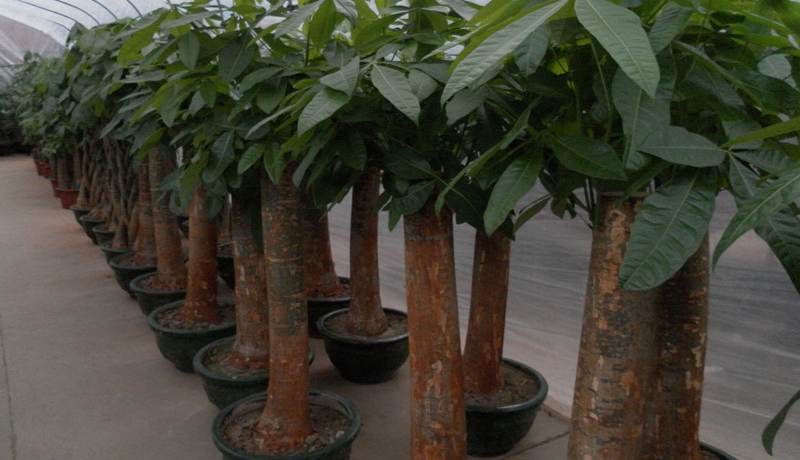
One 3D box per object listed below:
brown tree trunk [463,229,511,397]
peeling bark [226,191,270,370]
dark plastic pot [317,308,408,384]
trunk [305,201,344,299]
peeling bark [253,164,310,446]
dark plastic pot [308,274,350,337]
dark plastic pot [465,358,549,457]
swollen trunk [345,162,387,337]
[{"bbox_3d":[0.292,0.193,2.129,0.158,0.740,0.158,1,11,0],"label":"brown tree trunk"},{"bbox_3d":[-0.536,0.140,2.316,0.173,0.761,0.173,1,11,0],"label":"peeling bark"},{"bbox_3d":[-0.166,0.524,2.864,0.413,0.240,0.413,2,10,0],"label":"dark plastic pot"},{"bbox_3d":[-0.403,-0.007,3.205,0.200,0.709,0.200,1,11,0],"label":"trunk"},{"bbox_3d":[-0.340,0.219,1.868,0.161,0.817,0.161,2,10,0],"label":"peeling bark"},{"bbox_3d":[-0.409,0.418,3.402,0.430,0.240,0.430,2,10,0],"label":"dark plastic pot"},{"bbox_3d":[0.299,0.643,2.294,0.430,0.240,0.430,2,10,0],"label":"dark plastic pot"},{"bbox_3d":[-0.145,0.088,2.786,0.168,0.765,0.168,2,10,0],"label":"swollen trunk"}]

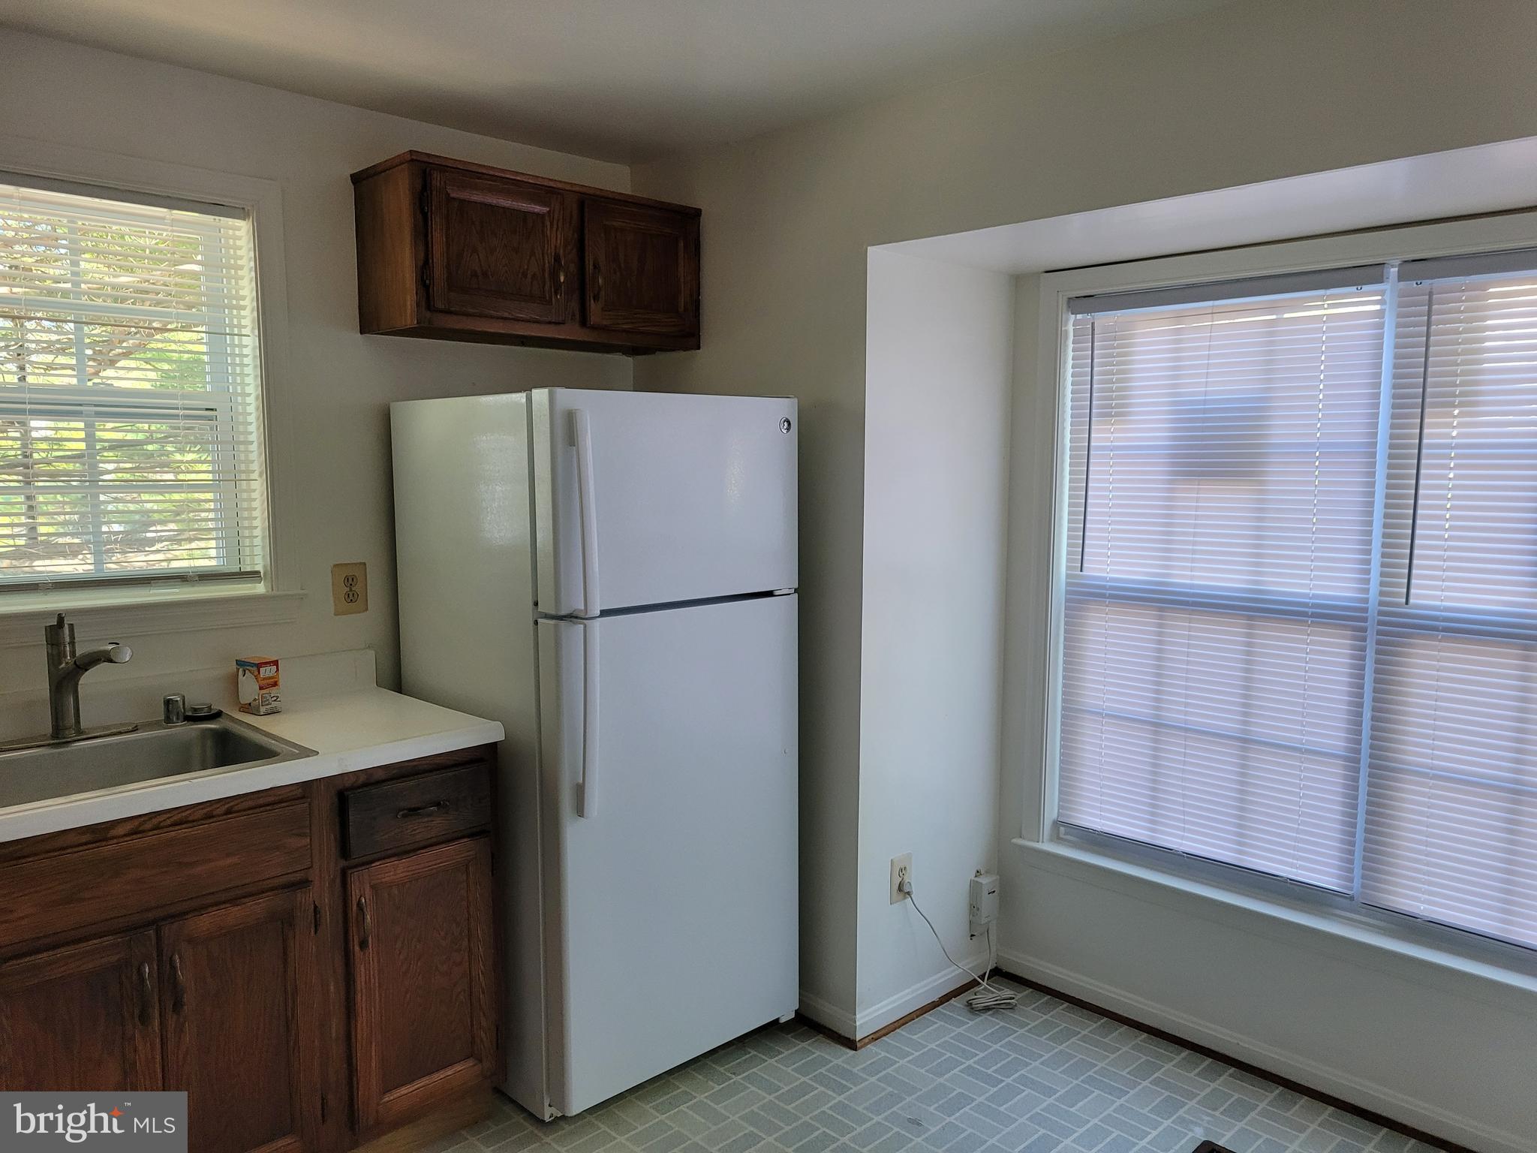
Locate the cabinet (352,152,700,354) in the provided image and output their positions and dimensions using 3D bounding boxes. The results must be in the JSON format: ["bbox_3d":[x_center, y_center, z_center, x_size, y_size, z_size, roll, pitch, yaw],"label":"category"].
[{"bbox_3d":[-0.598,-0.812,3.026,0.854,0.387,0.315,-6,9,-44],"label":"cabinet"}]

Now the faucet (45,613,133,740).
[{"bbox_3d":[-1.382,0.211,2.347,0.250,0.256,0.062,3,7,29],"label":"faucet"}]

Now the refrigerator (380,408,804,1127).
[{"bbox_3d":[-0.421,0.381,3.005,0.746,1.672,0.750,-6,9,-44],"label":"refrigerator"}]

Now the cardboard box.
[{"bbox_3d":[-1.167,0.252,2.645,0.077,0.119,0.054,4,7,30],"label":"cardboard box"}]

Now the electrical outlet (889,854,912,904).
[{"bbox_3d":[0.357,0.808,3.091,0.080,0.124,0.010,-6,9,-44],"label":"electrical outlet"}]

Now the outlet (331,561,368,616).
[{"bbox_3d":[-1.045,0.031,2.890,0.083,0.125,0.010,-6,9,-44],"label":"outlet"}]

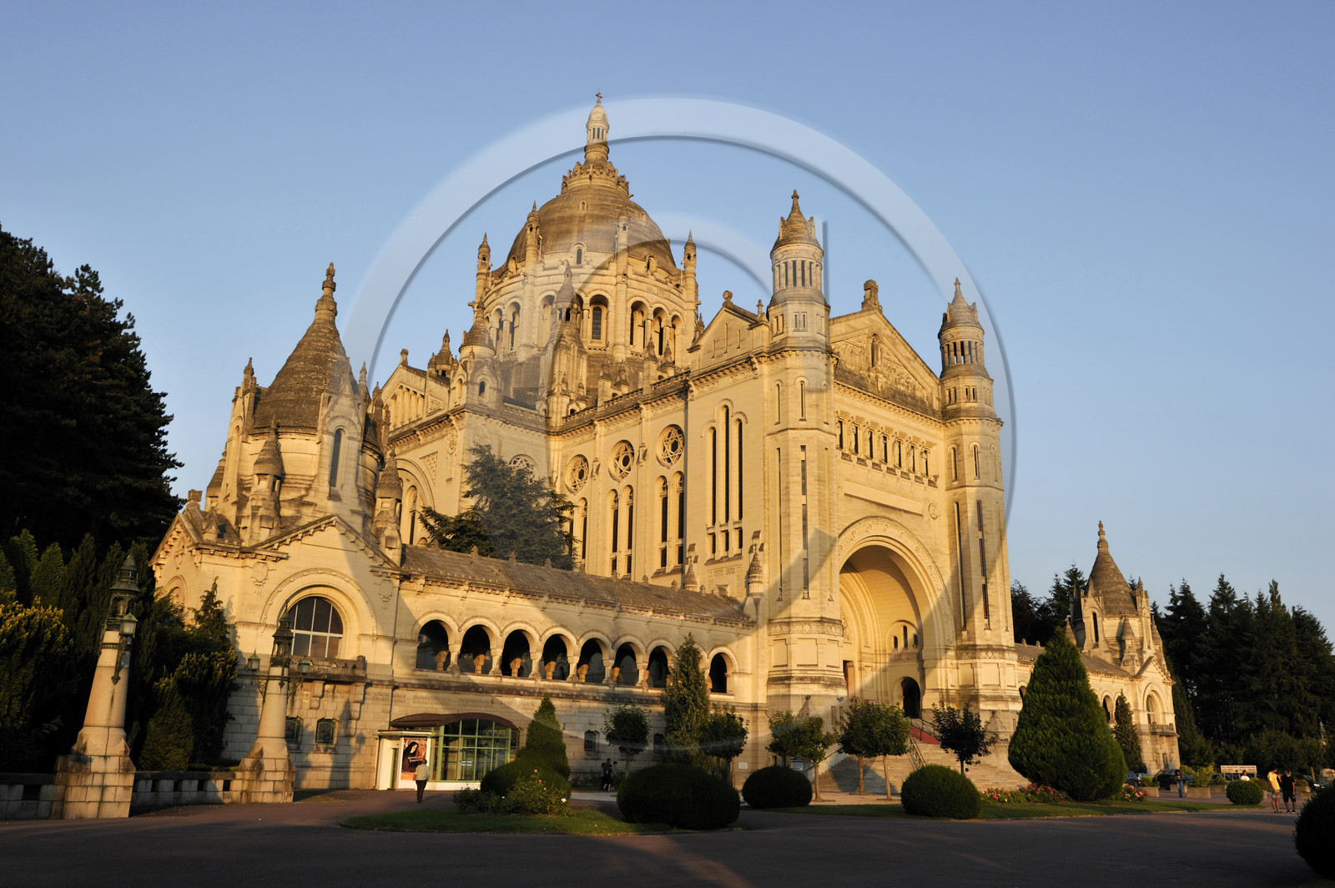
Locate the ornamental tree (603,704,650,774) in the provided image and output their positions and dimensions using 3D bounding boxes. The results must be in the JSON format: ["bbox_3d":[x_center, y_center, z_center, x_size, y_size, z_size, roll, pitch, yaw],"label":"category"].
[{"bbox_3d":[-2.238,16.997,57.821,2.558,4.907,2.558,1,-17,0],"label":"ornamental tree"}]

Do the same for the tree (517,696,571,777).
[{"bbox_3d":[-6.012,14.708,50.457,2.537,4.845,2.537,1,-17,0],"label":"tree"}]

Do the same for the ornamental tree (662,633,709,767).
[{"bbox_3d":[1.200,17.130,66.281,2.999,9.778,2.999,1,-17,0],"label":"ornamental tree"}]

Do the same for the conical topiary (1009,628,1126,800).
[{"bbox_3d":[21.750,14.866,57.077,5.800,8.900,5.800,-5,-18,20],"label":"conical topiary"}]

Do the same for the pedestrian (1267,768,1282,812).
[{"bbox_3d":[25.290,14.436,43.295,0.520,1.750,0.520,8,-18,-22],"label":"pedestrian"}]

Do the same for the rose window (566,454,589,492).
[{"bbox_3d":[-9.618,3.202,110.991,0.500,4.300,4.250,16,-22,-40],"label":"rose window"}]

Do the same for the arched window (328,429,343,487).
[{"bbox_3d":[-19.191,0.808,59.982,0.736,3.488,0.300,16,-22,-39],"label":"arched window"}]

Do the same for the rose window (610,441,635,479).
[{"bbox_3d":[-4.150,1.526,94.889,0.450,3.650,3.600,16,-22,-40],"label":"rose window"}]

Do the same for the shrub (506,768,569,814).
[{"bbox_3d":[-4.440,11.923,35.615,2.250,1.550,2.100,16,-22,-40],"label":"shrub"}]

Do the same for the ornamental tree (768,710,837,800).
[{"bbox_3d":[7.088,16.292,54.439,3.432,4.561,3.089,1,-17,0],"label":"ornamental tree"}]

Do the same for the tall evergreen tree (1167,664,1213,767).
[{"bbox_3d":[64.637,35.404,131.895,7.200,14.200,7.200,-7,-18,24],"label":"tall evergreen tree"}]

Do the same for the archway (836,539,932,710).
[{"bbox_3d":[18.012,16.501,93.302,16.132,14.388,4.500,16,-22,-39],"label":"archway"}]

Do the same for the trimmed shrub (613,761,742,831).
[{"bbox_3d":[0.288,9.183,27.219,3.250,1.600,2.800,1,-17,1],"label":"trimmed shrub"}]

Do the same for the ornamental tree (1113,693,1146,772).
[{"bbox_3d":[46.860,30.029,105.524,2.800,8.700,2.800,-6,-18,22],"label":"ornamental tree"}]

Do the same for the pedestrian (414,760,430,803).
[{"bbox_3d":[-9.656,13.242,40.832,0.550,1.660,0.380,5,-17,-12],"label":"pedestrian"}]

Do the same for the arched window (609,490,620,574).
[{"bbox_3d":[-4.800,7.998,93.600,0.450,7.800,1.350,16,-22,-40],"label":"arched window"}]

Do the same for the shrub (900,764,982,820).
[{"bbox_3d":[10.076,12.802,38.183,2.900,1.900,2.900,16,-22,-40],"label":"shrub"}]

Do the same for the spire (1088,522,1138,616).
[{"bbox_3d":[57.471,16.383,136.469,6.900,12.600,6.900,16,-22,-40],"label":"spire"}]

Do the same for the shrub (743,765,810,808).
[{"bbox_3d":[4.579,14.346,43.374,2.900,1.750,2.900,1,-17,0],"label":"shrub"}]

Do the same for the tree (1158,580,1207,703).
[{"bbox_3d":[71.300,32.430,143.424,7.200,27.200,7.200,16,-22,-40],"label":"tree"}]

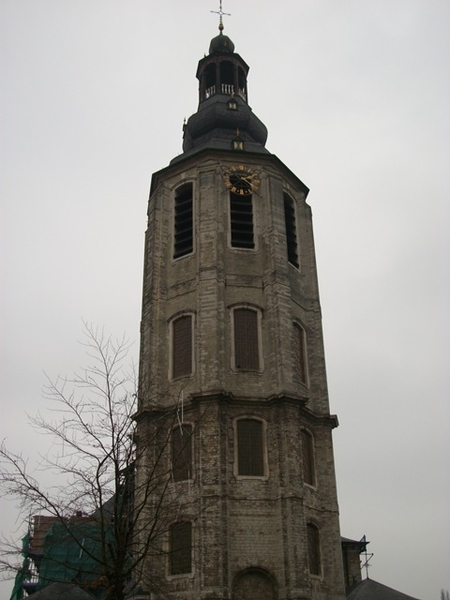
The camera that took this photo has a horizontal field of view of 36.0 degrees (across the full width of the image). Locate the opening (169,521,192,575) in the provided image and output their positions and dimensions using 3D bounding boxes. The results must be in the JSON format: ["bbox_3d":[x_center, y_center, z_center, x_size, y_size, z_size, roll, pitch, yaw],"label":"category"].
[{"bbox_3d":[-1.905,11.037,30.929,1.200,2.244,0.300,-19,-32,30],"label":"opening"}]

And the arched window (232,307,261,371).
[{"bbox_3d":[1.109,1.999,35.014,1.318,3.383,0.300,4,-29,-9],"label":"arched window"}]

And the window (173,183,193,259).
[{"bbox_3d":[-2.253,-4.471,38.944,1.248,4.932,0.350,-19,-32,30],"label":"window"}]

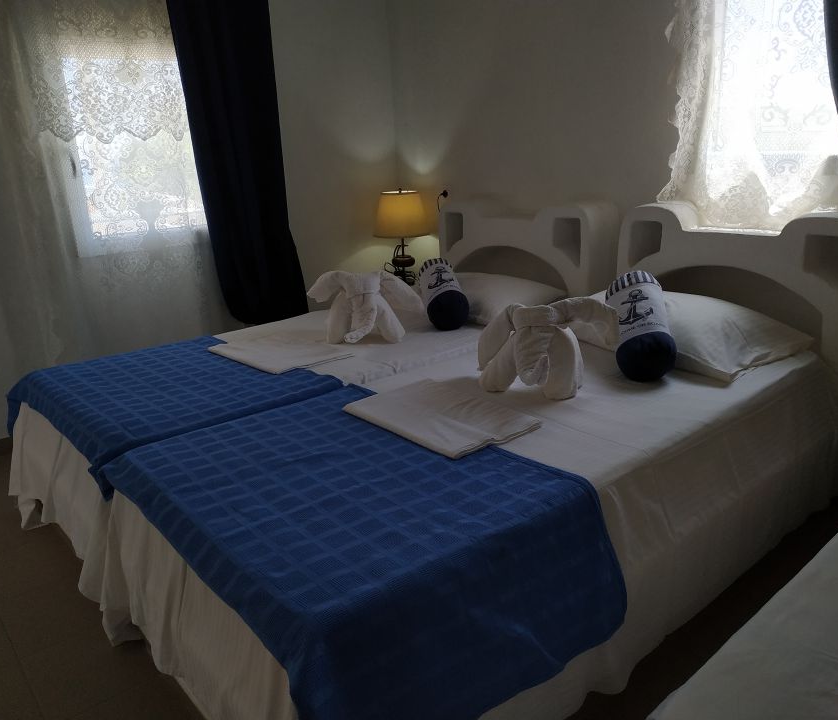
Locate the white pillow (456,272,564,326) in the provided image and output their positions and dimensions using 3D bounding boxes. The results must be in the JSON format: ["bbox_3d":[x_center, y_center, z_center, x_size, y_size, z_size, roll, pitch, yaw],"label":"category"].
[{"bbox_3d":[0.293,-0.320,3.042,0.496,0.181,0.724,-16,21,-37],"label":"white pillow"}]

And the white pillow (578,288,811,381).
[{"bbox_3d":[0.894,-0.129,2.321,0.496,0.181,0.724,-16,21,-37],"label":"white pillow"}]

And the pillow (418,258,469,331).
[{"bbox_3d":[0.104,-0.275,2.745,0.178,0.178,0.342,-10,40,-3],"label":"pillow"}]

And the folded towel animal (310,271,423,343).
[{"bbox_3d":[-0.196,-0.224,2.638,0.429,0.275,0.241,1,17,12],"label":"folded towel animal"}]

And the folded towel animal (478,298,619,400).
[{"bbox_3d":[0.394,-0.054,1.991,0.389,0.275,0.241,4,18,21],"label":"folded towel animal"}]

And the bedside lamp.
[{"bbox_3d":[-0.093,-0.698,3.866,0.315,0.576,0.315,-2,17,1],"label":"bedside lamp"}]

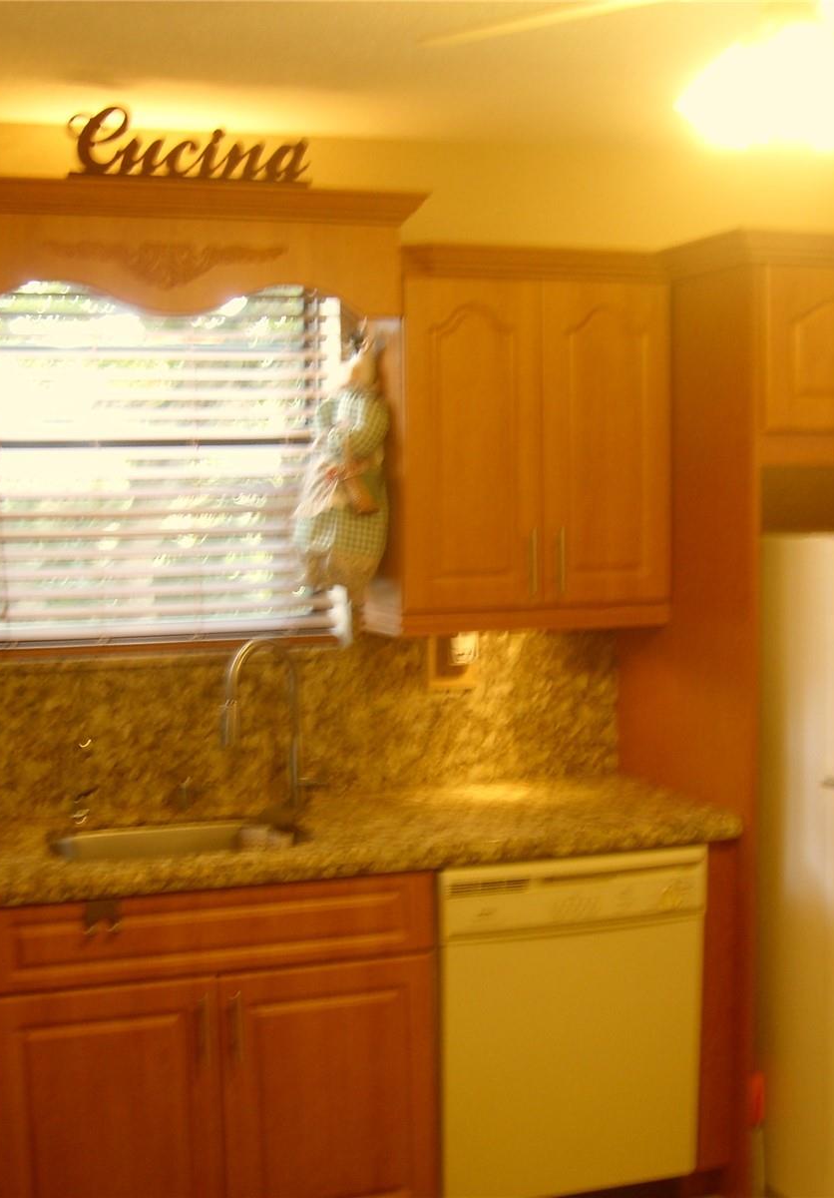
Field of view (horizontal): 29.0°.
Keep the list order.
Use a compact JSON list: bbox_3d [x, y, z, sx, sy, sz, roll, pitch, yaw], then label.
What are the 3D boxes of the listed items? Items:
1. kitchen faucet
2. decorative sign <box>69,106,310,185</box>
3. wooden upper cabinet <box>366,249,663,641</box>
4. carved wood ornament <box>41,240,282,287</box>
[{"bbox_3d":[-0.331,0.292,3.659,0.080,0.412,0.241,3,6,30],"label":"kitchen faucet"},{"bbox_3d":[-0.473,-0.939,3.386,0.516,0.159,0.040,-2,6,-18],"label":"decorative sign"},{"bbox_3d":[0.240,-0.369,3.826,0.665,0.862,0.344,-2,6,-18],"label":"wooden upper cabinet"},{"bbox_3d":[-0.522,-0.706,3.400,0.514,0.095,0.021,-2,6,-18],"label":"carved wood ornament"}]

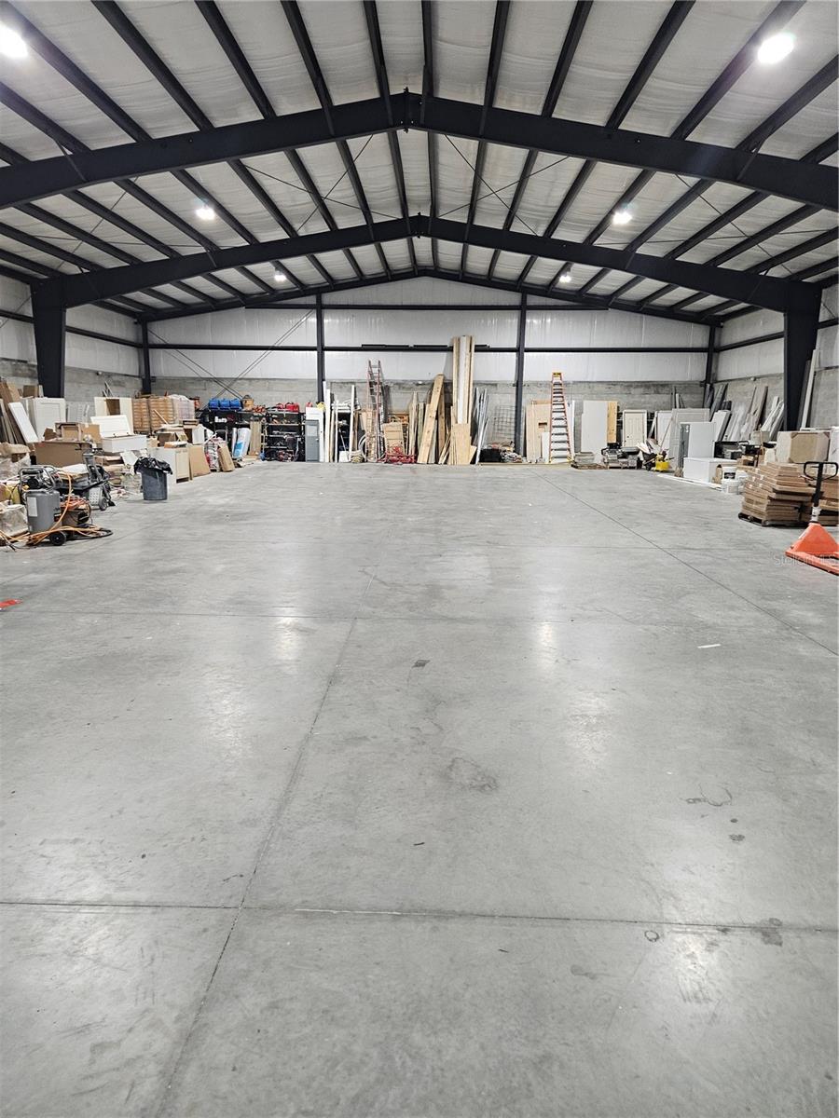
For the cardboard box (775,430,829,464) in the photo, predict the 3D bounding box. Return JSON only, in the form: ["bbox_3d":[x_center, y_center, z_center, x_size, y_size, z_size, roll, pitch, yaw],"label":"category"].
[{"bbox_3d":[7.576,-2.188,14.678,0.800,0.600,0.570,1,11,1],"label":"cardboard box"}]

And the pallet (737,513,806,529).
[{"bbox_3d":[6.592,-0.741,13.634,1.020,0.130,1.080,1,11,1],"label":"pallet"}]

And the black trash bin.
[{"bbox_3d":[-5.816,-1.779,16.313,0.680,0.900,0.680,1,11,1],"label":"black trash bin"}]

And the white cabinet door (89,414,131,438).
[{"bbox_3d":[-7.913,-3.421,19.128,0.920,0.560,0.400,1,11,1],"label":"white cabinet door"}]

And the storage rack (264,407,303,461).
[{"bbox_3d":[-5.319,-4.842,29.382,1.500,1.950,0.550,1,11,1],"label":"storage rack"}]

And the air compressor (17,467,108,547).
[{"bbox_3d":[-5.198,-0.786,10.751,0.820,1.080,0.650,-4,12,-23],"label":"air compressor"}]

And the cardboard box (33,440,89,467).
[{"bbox_3d":[-7.584,-2.300,16.109,1.120,0.600,0.600,-2,11,-12],"label":"cardboard box"}]

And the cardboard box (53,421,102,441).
[{"bbox_3d":[-7.965,-2.959,17.375,0.950,0.480,0.550,-1,11,-6],"label":"cardboard box"}]

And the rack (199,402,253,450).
[{"bbox_3d":[-7.634,-4.858,29.291,2.000,1.950,0.600,1,11,1],"label":"rack"}]

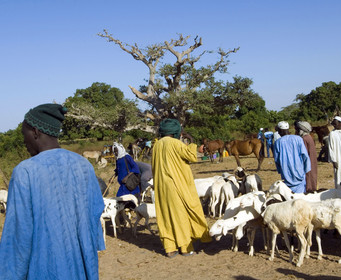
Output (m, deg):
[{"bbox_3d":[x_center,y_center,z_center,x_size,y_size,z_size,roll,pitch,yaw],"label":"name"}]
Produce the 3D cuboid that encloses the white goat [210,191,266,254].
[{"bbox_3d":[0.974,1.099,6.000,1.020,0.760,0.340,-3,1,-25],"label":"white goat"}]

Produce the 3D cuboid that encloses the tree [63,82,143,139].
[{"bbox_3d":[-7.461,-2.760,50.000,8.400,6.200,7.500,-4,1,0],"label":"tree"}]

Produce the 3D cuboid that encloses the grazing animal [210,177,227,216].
[{"bbox_3d":[0.939,1.090,8.951,0.320,0.740,0.980,-5,0,6],"label":"grazing animal"}]

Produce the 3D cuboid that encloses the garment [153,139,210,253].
[{"bbox_3d":[0.141,0.729,6.100,0.640,1.480,0.500,-4,1,22],"label":"garment"}]

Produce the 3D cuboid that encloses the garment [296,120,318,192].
[{"bbox_3d":[3.017,0.398,10.000,0.450,1.600,0.520,-3,1,41],"label":"garment"}]

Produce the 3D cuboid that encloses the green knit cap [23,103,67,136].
[{"bbox_3d":[-0.754,-0.124,2.750,0.230,0.190,0.190,7,0,18],"label":"green knit cap"}]

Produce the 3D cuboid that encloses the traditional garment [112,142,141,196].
[{"bbox_3d":[-0.845,0.586,8.750,0.450,1.060,0.430,-5,0,-27],"label":"traditional garment"}]

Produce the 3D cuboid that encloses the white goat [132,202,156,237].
[{"bbox_3d":[-0.226,1.249,7.451,0.850,0.590,0.230,-5,0,-18],"label":"white goat"}]

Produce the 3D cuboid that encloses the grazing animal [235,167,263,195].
[{"bbox_3d":[1.543,0.984,8.900,0.360,0.880,0.900,-3,1,40],"label":"grazing animal"}]

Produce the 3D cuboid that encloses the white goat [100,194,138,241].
[{"bbox_3d":[-0.932,1.241,7.421,1.000,0.730,0.300,-5,0,-39],"label":"white goat"}]

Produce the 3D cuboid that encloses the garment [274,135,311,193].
[{"bbox_3d":[2.227,0.475,8.302,0.660,1.180,0.420,-5,0,14],"label":"garment"}]

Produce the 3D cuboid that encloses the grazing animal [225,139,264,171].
[{"bbox_3d":[3.053,0.579,18.800,1.750,1.320,0.450,-4,1,-12],"label":"grazing animal"}]

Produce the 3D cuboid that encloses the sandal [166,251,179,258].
[{"bbox_3d":[0.031,1.513,6.080,0.100,0.070,0.270,-3,1,25],"label":"sandal"}]

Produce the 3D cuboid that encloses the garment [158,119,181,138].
[{"bbox_3d":[0.000,-0.151,6.080,0.250,0.250,0.270,-5,0,11],"label":"garment"}]

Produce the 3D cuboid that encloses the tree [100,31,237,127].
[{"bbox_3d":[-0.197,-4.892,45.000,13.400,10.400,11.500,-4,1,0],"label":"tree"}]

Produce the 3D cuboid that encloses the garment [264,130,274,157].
[{"bbox_3d":[5.757,0.233,26.500,0.520,1.500,0.360,-5,0,8],"label":"garment"}]

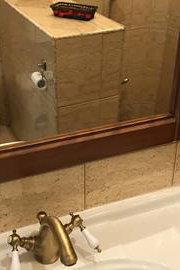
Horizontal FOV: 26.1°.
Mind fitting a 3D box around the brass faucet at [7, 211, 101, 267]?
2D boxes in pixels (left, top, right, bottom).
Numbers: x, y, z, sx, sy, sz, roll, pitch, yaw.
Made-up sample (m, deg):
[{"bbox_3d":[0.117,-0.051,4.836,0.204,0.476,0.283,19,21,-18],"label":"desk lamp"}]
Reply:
[{"bbox_3d":[-0.069,0.223,0.779,0.188,0.118,0.147,-14,32,-24],"label":"brass faucet"}]

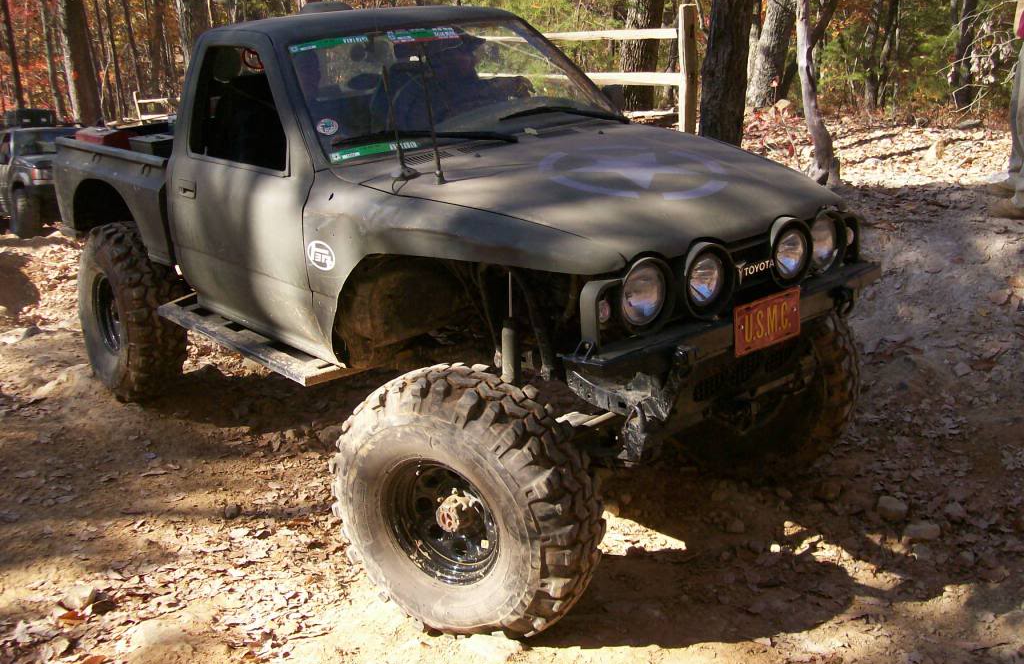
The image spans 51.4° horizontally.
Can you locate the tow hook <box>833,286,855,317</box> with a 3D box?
[{"bbox_3d":[1.067,-0.099,3.438,0.050,0.090,0.070,-18,23,-36],"label":"tow hook"}]

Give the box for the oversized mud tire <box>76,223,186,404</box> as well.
[{"bbox_3d":[-1.854,-0.103,5.192,0.285,0.860,0.860,-11,20,-38],"label":"oversized mud tire"}]

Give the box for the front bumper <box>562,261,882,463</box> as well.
[{"bbox_3d":[0.680,0.041,3.315,1.380,0.310,0.250,-18,23,-36],"label":"front bumper"}]

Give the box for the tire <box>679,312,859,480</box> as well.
[{"bbox_3d":[0.915,0.153,4.180,0.860,0.860,0.285,14,25,41],"label":"tire"}]

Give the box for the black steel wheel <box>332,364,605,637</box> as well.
[{"bbox_3d":[-0.153,0.522,3.203,0.860,0.860,0.285,9,24,31],"label":"black steel wheel"}]

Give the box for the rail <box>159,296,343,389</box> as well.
[{"bbox_3d":[-1.036,0.016,4.215,0.230,0.055,1.320,-18,23,-36],"label":"rail"}]

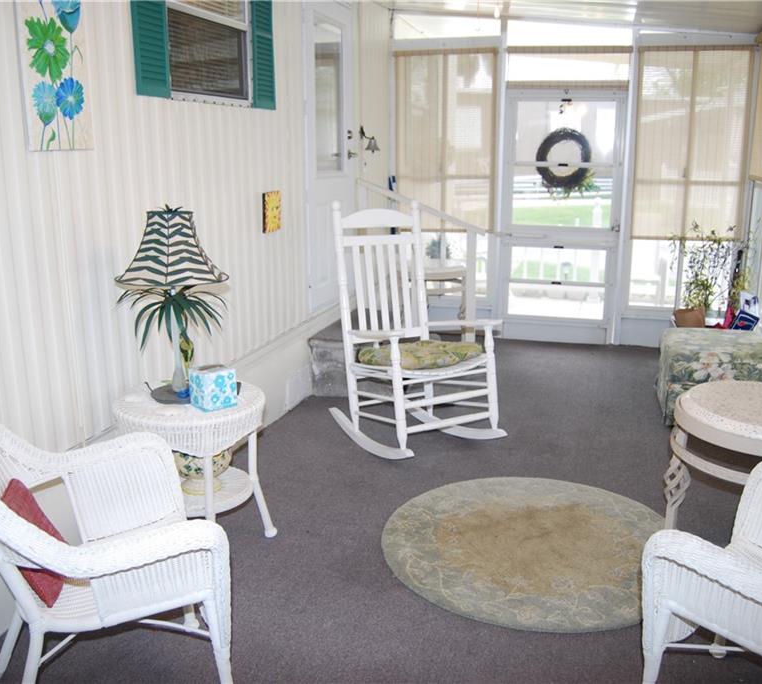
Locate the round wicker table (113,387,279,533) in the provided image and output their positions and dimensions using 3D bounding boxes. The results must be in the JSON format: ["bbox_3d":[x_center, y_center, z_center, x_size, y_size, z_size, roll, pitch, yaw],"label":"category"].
[{"bbox_3d":[-0.695,0.503,2.920,0.550,0.592,0.550,0,14,0],"label":"round wicker table"}]

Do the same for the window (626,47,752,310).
[{"bbox_3d":[2.252,-1.172,5.649,0.780,1.910,0.070,4,14,16],"label":"window"}]

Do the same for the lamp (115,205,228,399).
[{"bbox_3d":[-0.768,-0.149,2.853,0.410,0.710,0.410,4,14,16],"label":"lamp"}]

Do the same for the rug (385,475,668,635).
[{"bbox_3d":[0.605,0.776,3.018,1.210,0.012,1.210,0,14,0],"label":"rug"}]

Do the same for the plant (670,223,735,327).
[{"bbox_3d":[2.158,-0.439,5.270,0.430,0.750,0.430,4,14,16],"label":"plant"}]

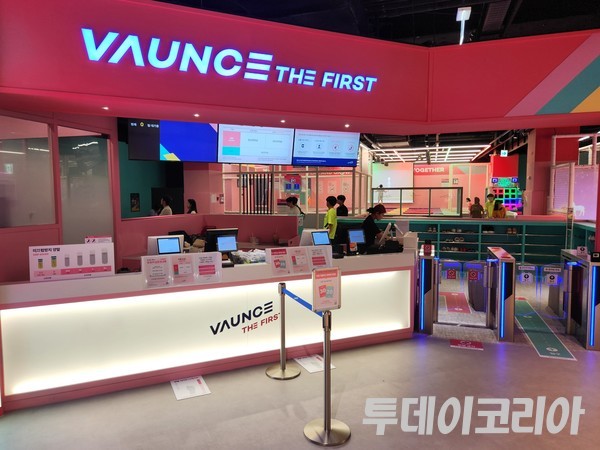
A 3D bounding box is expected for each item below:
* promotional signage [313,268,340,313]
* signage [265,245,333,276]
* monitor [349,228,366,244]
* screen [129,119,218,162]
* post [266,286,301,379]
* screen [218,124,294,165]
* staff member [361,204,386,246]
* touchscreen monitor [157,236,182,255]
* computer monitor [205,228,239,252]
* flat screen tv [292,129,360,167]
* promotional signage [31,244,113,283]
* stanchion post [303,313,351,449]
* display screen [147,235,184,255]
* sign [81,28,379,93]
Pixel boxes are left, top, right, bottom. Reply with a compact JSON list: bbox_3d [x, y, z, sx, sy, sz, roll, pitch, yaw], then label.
[{"bbox_3d":[0.203,0.482,2.931,0.228,0.315,0.025,-2,4,-24],"label":"promotional signage"},{"bbox_3d":[0.000,0.399,4.378,0.740,0.300,0.060,-2,-14,-23],"label":"signage"},{"bbox_3d":[0.721,0.148,5.000,0.230,0.180,0.040,-1,-16,-16],"label":"monitor"},{"bbox_3d":[-1.783,-1.242,5.679,1.216,0.690,0.070,-2,10,-24],"label":"screen"},{"bbox_3d":[-0.172,1.042,4.028,0.355,0.910,0.355,0,3,0],"label":"post"},{"bbox_3d":[-0.670,-1.280,6.167,1.216,0.690,0.070,-2,10,-24],"label":"screen"},{"bbox_3d":[1.018,0.578,5.550,0.450,1.680,0.460,0,4,8],"label":"staff member"},{"bbox_3d":[-1.375,0.224,4.200,0.240,0.185,0.040,-2,-18,-27],"label":"touchscreen monitor"},{"bbox_3d":[-0.900,0.196,4.600,0.370,0.310,0.160,-2,-6,-17],"label":"computer monitor"},{"bbox_3d":[0.444,-1.317,6.655,1.216,0.690,0.070,-2,10,-24],"label":"flat screen tv"},{"bbox_3d":[-2.095,0.344,3.660,0.670,0.315,0.030,-2,2,-20],"label":"promotional signage"},{"bbox_3d":[0.212,1.131,3.045,0.357,0.955,0.357,0,4,0],"label":"stanchion post"},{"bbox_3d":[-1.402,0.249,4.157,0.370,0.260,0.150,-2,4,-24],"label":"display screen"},{"bbox_3d":[-0.532,-1.804,4.497,3.400,0.320,0.080,-2,4,-24],"label":"sign"}]

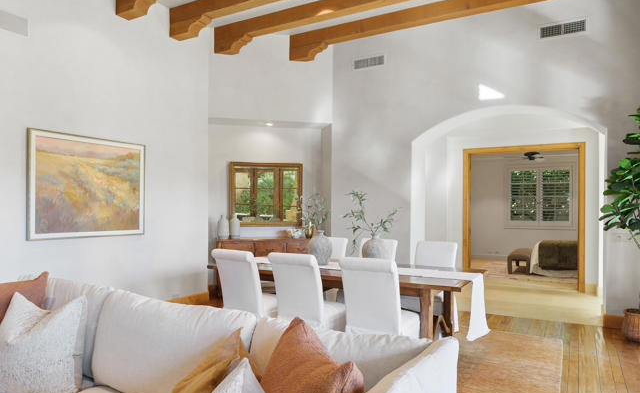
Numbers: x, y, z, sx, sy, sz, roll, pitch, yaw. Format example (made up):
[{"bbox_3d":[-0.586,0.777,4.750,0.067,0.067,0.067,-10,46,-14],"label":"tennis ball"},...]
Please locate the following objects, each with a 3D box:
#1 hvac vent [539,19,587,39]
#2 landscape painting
[{"bbox_3d":[3.095,-2.134,5.669,0.535,0.160,0.040,0,-1,30],"label":"hvac vent"},{"bbox_3d":[-2.510,-0.099,4.895,0.045,1.099,1.363,0,-1,29],"label":"landscape painting"}]

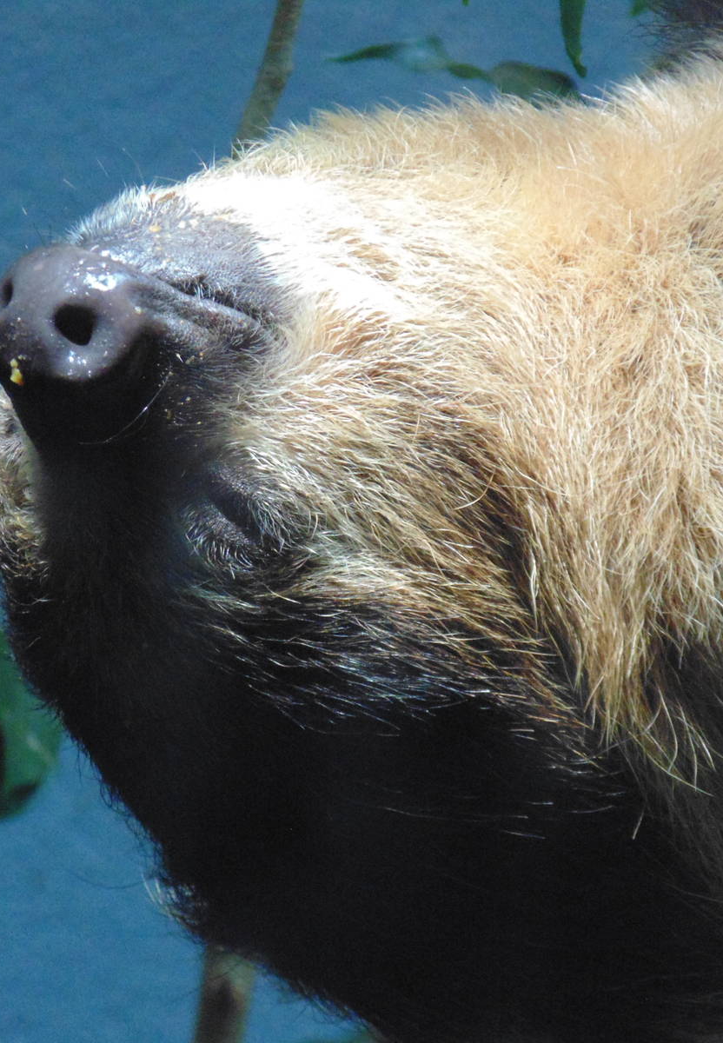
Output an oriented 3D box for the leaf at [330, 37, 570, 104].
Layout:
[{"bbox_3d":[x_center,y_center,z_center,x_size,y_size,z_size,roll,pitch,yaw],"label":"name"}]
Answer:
[{"bbox_3d":[0.018,-0.089,2.850,0.047,0.011,0.024,12,-3,6],"label":"leaf"}]

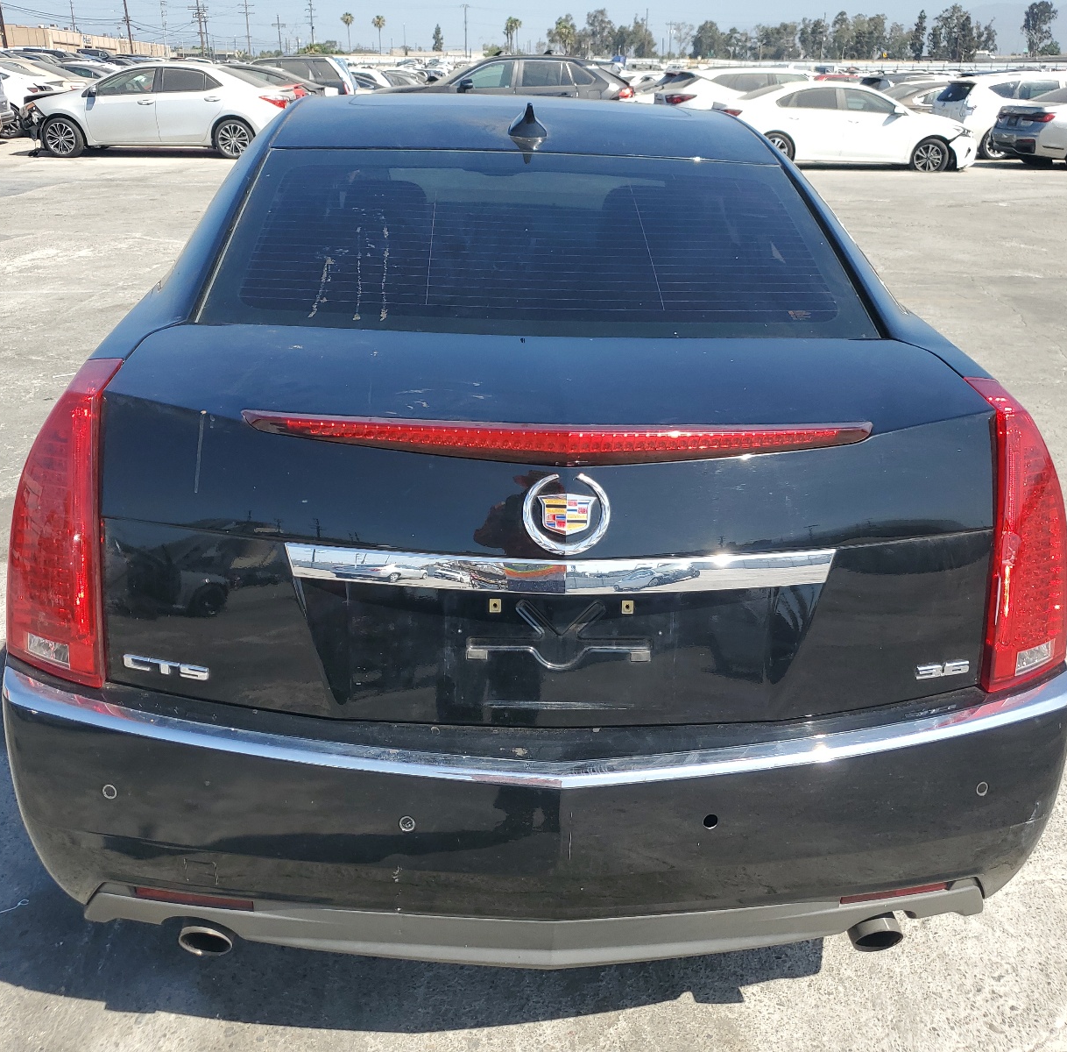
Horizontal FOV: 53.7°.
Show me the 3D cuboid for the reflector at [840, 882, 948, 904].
[{"bbox_3d":[0.547,0.554,1.608,0.185,0.024,0.028,-5,24,-16],"label":"reflector"}]

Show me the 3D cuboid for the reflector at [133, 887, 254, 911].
[{"bbox_3d":[-0.497,0.542,1.542,0.185,0.024,0.028,6,24,9],"label":"reflector"}]

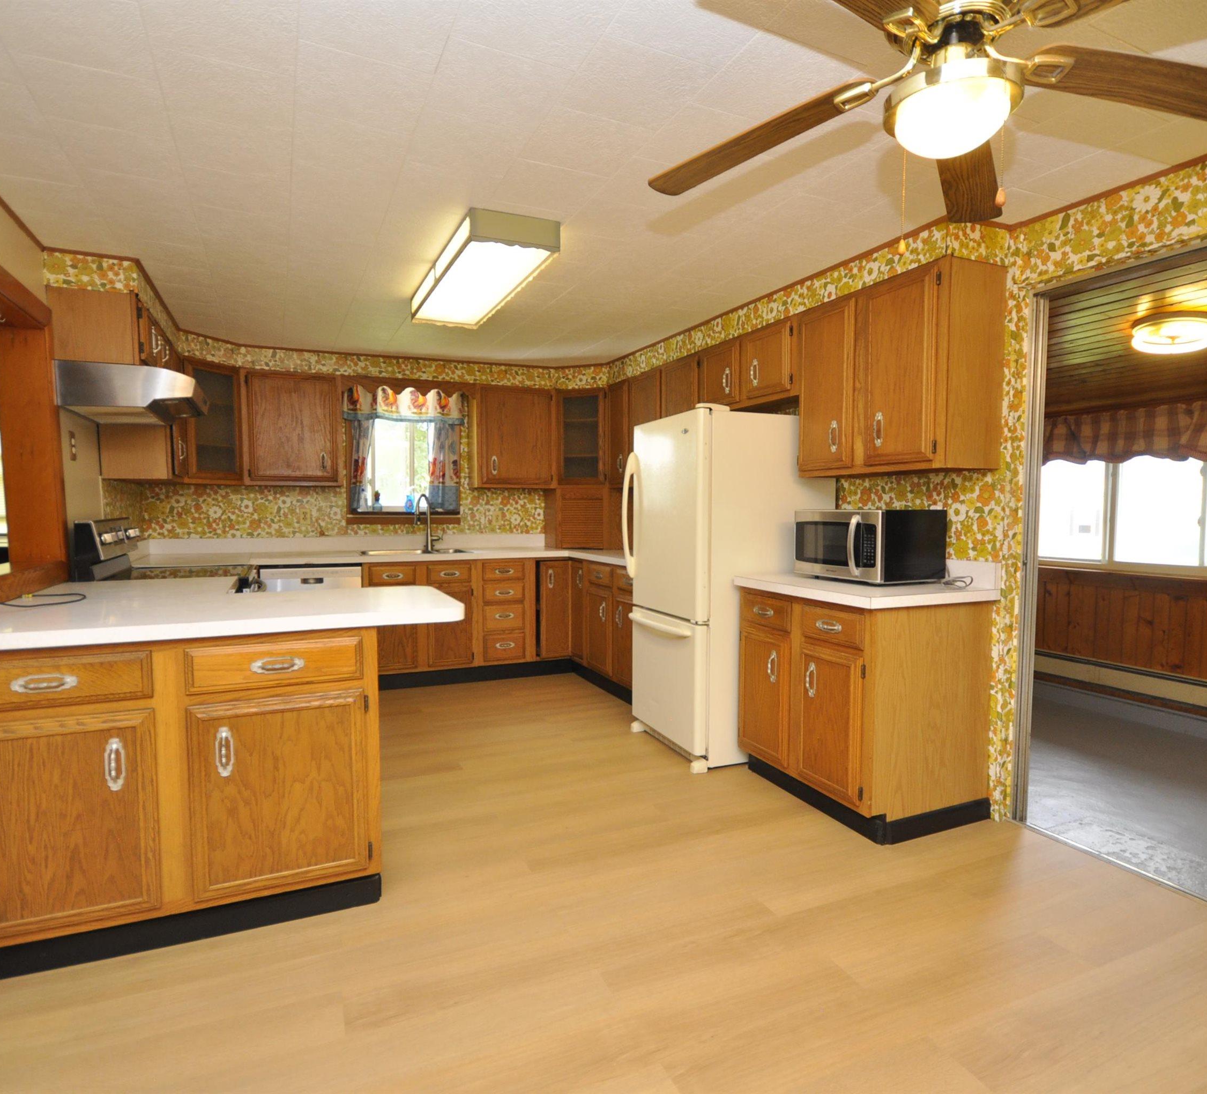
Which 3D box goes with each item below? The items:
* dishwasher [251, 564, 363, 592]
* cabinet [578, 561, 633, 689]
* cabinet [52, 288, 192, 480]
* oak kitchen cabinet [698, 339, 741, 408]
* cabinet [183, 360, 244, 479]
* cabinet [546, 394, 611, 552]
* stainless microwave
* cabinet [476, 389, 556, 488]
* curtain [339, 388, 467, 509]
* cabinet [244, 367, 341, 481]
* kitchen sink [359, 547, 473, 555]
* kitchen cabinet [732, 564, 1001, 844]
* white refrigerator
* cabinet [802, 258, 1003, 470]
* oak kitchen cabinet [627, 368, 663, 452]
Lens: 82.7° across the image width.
[{"bbox_3d":[-1.935,0.534,4.563,0.600,0.860,0.600,-1,3,-25],"label":"dishwasher"},{"bbox_3d":[0.290,0.475,4.630,0.571,0.781,1.030,-2,4,-25],"label":"cabinet"},{"bbox_3d":[-2.302,-0.703,3.317,0.297,0.747,1.176,-2,4,-25],"label":"cabinet"},{"bbox_3d":[0.779,-0.943,3.885,0.310,0.374,0.435,-1,3,-25],"label":"oak kitchen cabinet"},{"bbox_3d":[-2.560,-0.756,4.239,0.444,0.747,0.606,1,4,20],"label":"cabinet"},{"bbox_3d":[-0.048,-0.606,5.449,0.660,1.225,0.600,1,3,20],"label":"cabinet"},{"bbox_3d":[1.143,-0.008,2.989,0.415,0.295,0.485,-1,4,-29],"label":"stainless microwave"},{"bbox_3d":[-0.710,-0.818,5.258,0.618,0.747,0.303,-2,4,-25],"label":"cabinet"},{"bbox_3d":[-1.446,-0.686,5.039,0.840,0.960,0.110,-1,3,-25],"label":"curtain"},{"bbox_3d":[-2.090,-0.779,4.621,0.590,0.747,0.303,-2,4,-25],"label":"cabinet"},{"bbox_3d":[-1.298,0.122,4.766,0.798,0.192,0.525,-2,4,-25],"label":"kitchen sink"},{"bbox_3d":[1.063,0.563,2.929,0.645,1.010,0.820,-1,3,-25],"label":"kitchen cabinet"},{"bbox_3d":[0.609,0.174,3.601,0.778,1.702,0.737,-2,4,-25],"label":"white refrigerator"},{"bbox_3d":[1.222,-0.693,2.931,0.310,0.765,0.810,-1,3,-25],"label":"cabinet"},{"bbox_3d":[0.399,-0.795,4.718,0.310,0.762,0.470,-1,3,-25],"label":"oak kitchen cabinet"}]

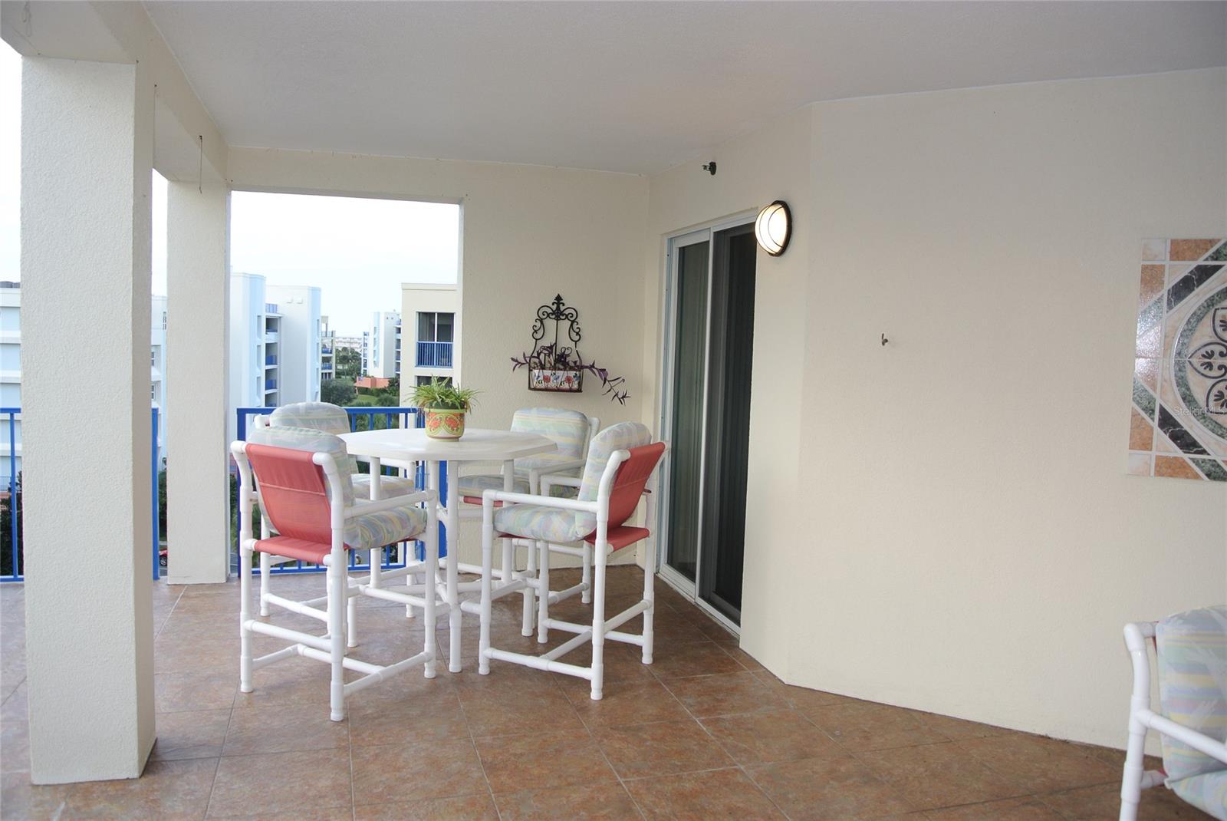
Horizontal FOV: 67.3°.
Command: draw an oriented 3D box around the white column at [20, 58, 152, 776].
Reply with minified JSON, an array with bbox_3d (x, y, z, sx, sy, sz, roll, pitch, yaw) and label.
[{"bbox_3d":[-1.775,0.060,3.140,0.344,2.382,0.337,1,4,-17],"label":"white column"}]

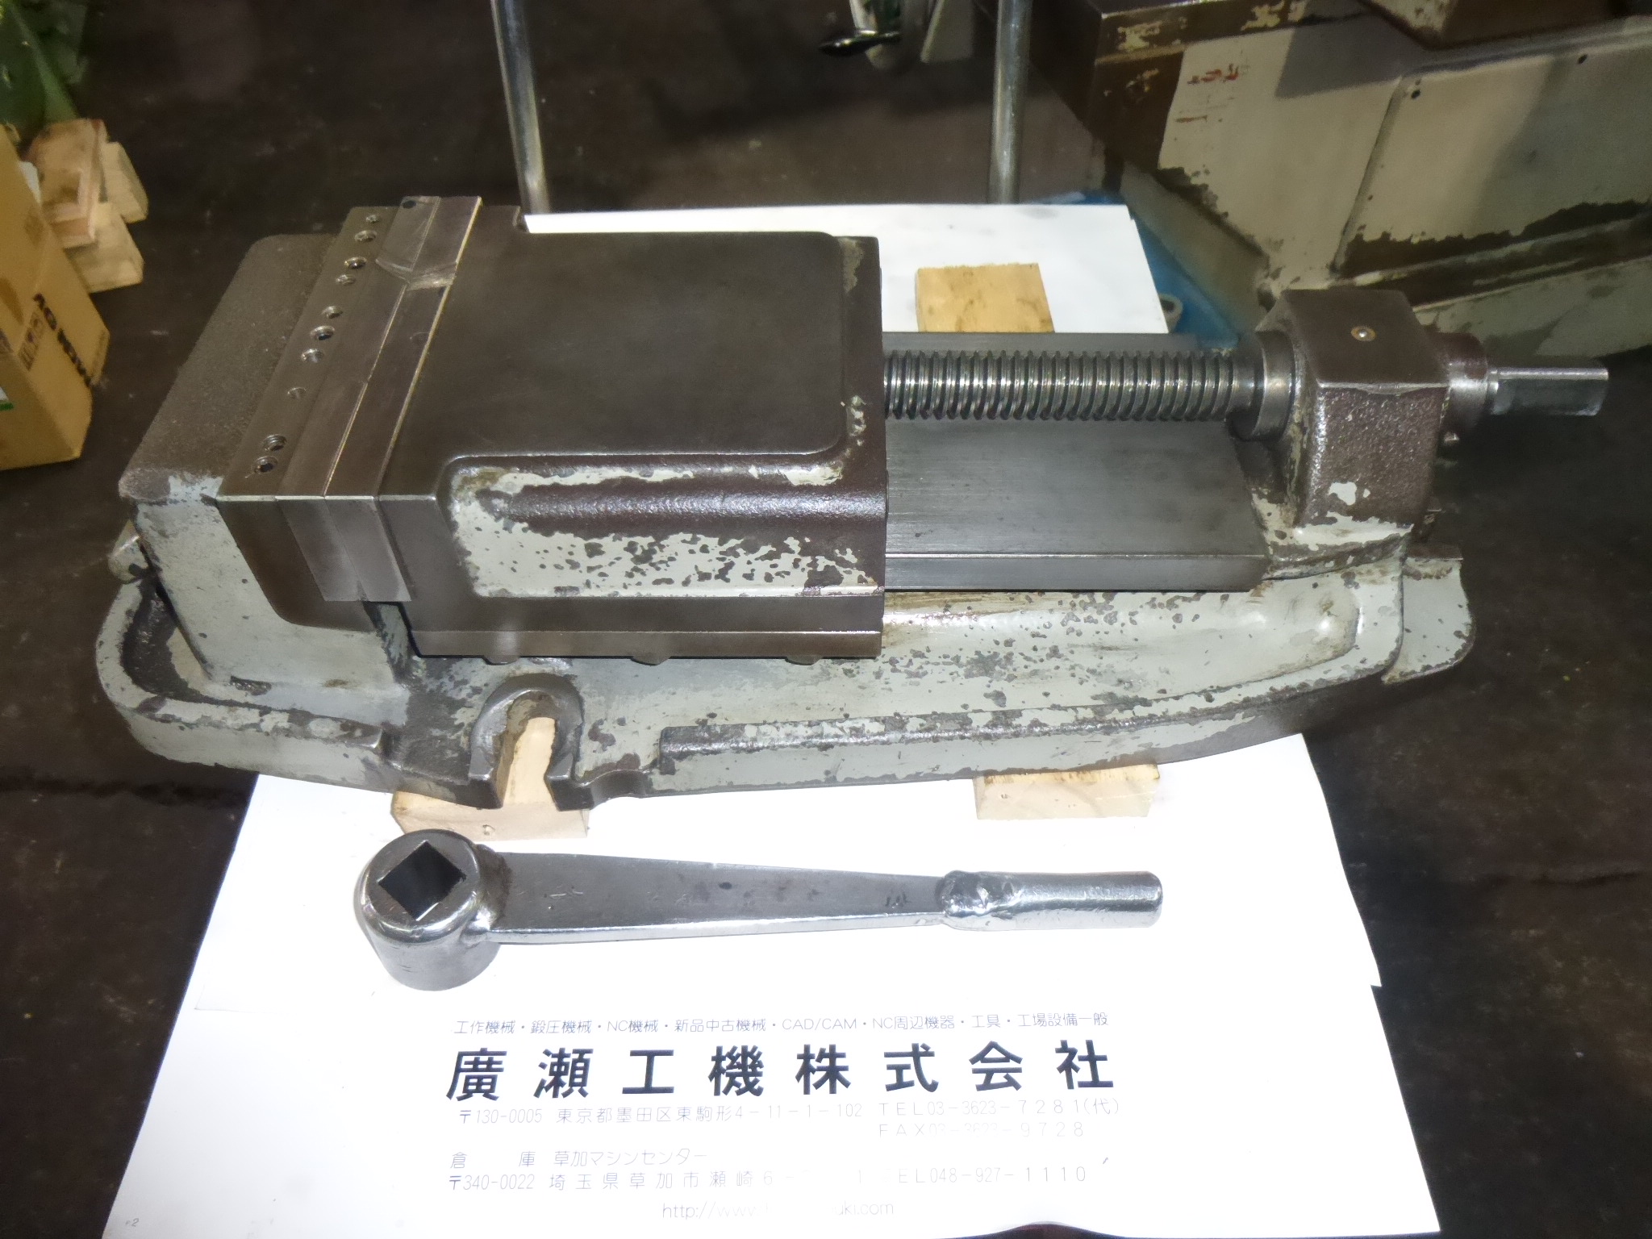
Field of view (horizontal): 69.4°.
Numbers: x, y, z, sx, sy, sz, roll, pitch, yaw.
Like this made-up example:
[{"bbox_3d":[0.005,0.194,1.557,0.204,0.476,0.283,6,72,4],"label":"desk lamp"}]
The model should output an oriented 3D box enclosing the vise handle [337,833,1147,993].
[{"bbox_3d":[-0.019,0.102,0.423,0.283,0.039,0.045,0,51,-3],"label":"vise handle"}]

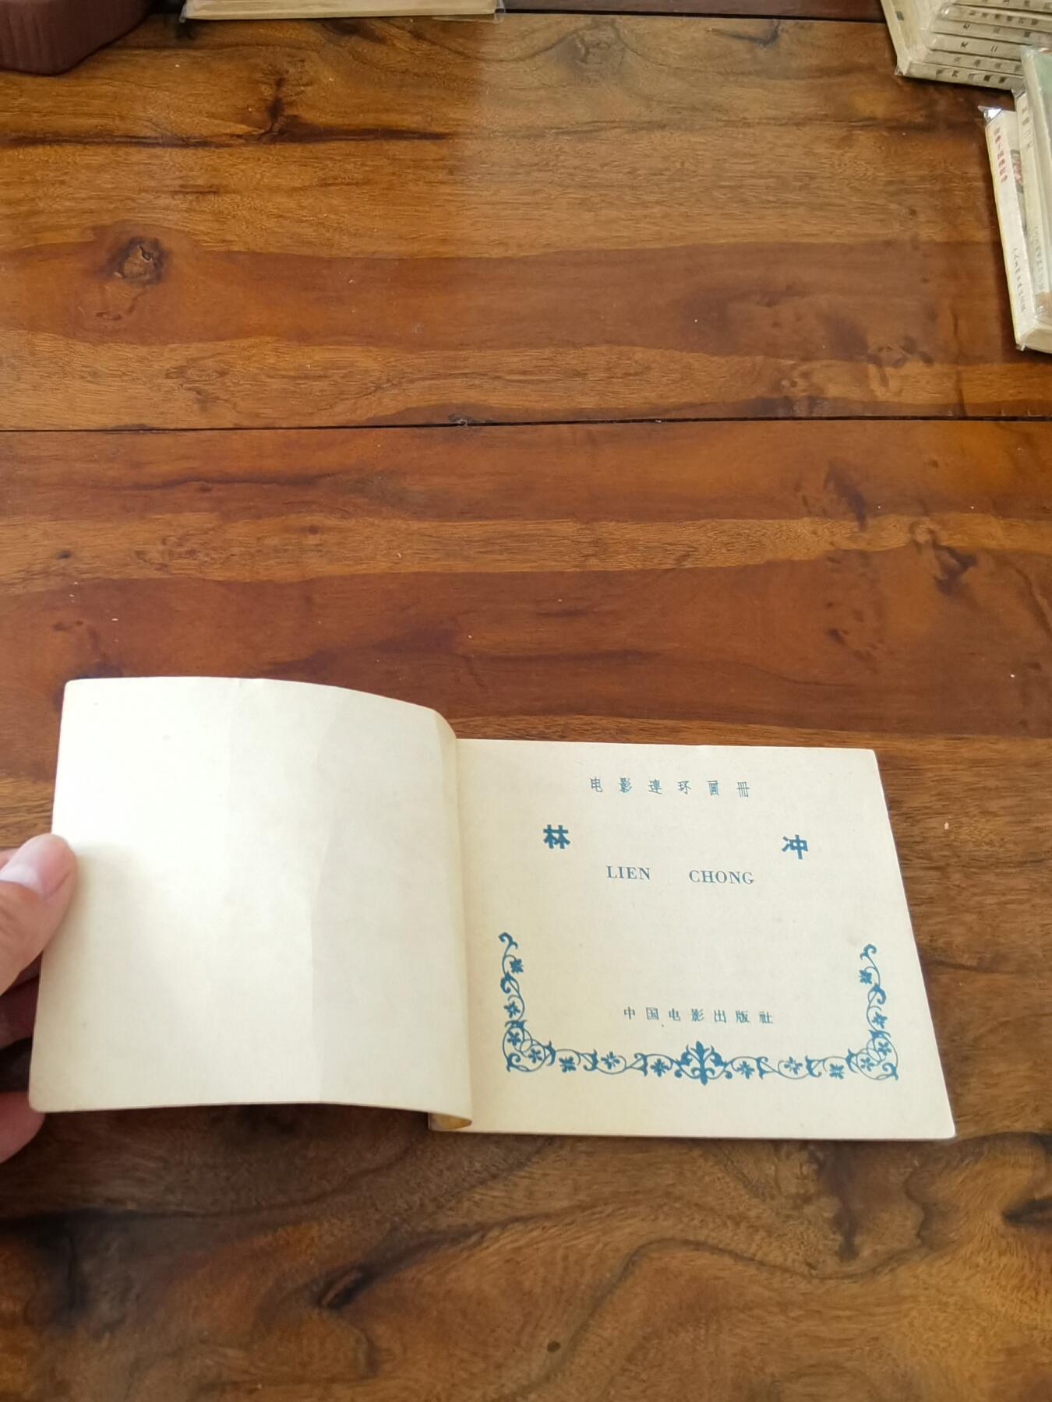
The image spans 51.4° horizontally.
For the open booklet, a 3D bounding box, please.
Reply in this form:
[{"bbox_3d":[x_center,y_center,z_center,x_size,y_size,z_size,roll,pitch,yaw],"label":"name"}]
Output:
[{"bbox_3d":[-0.004,0.051,0.270,0.217,0.033,0.104,2,62,-5],"label":"open booklet"}]

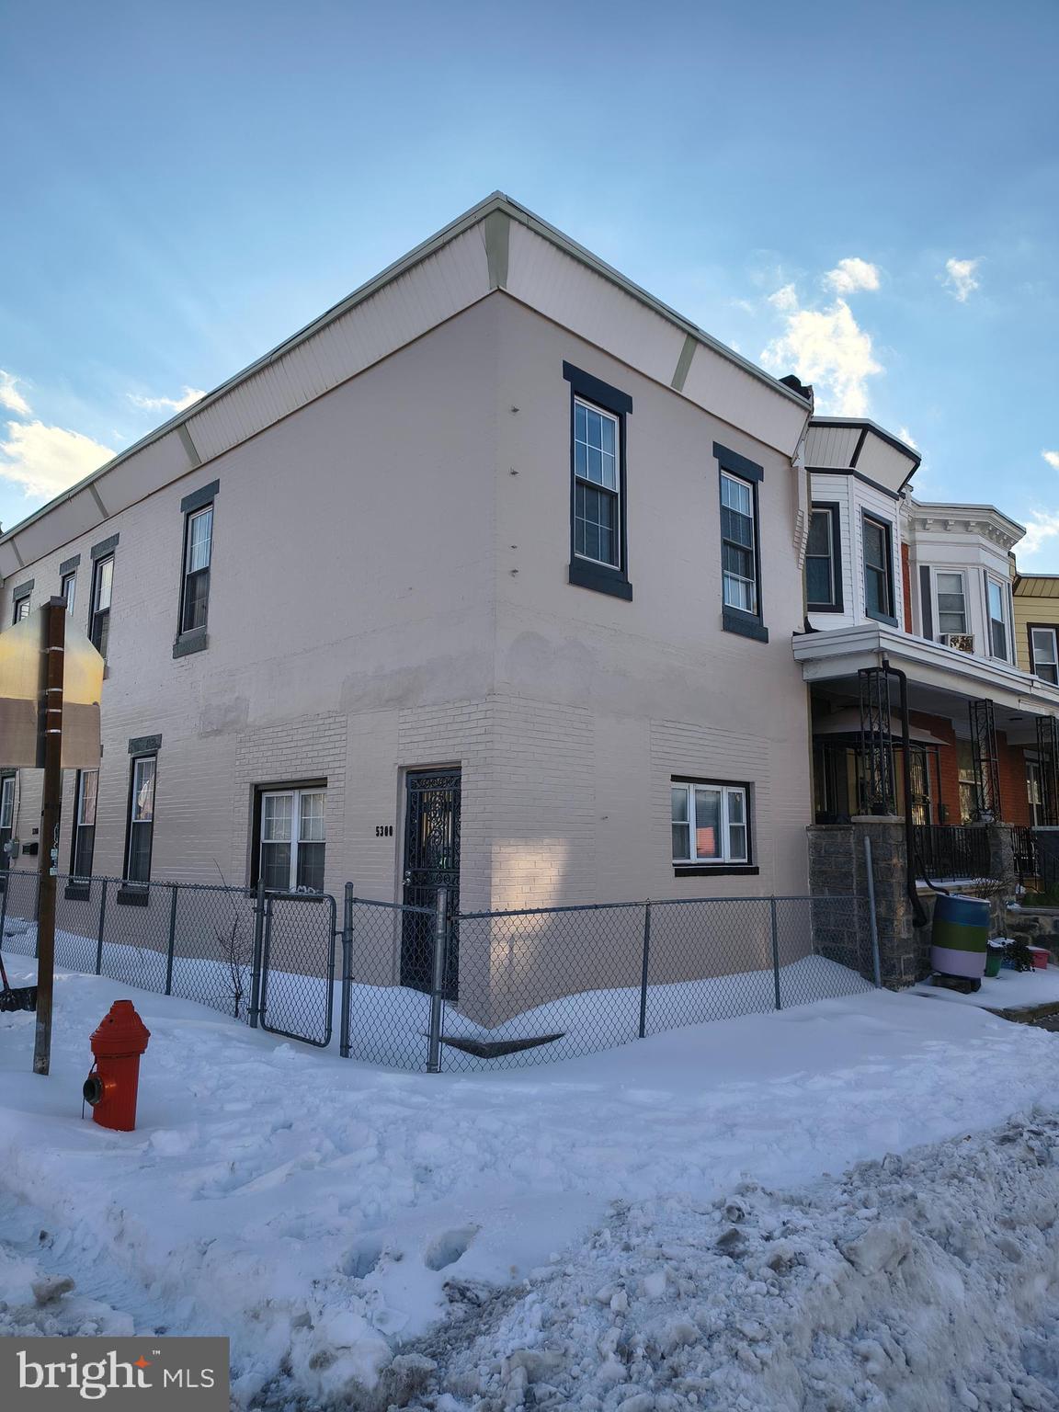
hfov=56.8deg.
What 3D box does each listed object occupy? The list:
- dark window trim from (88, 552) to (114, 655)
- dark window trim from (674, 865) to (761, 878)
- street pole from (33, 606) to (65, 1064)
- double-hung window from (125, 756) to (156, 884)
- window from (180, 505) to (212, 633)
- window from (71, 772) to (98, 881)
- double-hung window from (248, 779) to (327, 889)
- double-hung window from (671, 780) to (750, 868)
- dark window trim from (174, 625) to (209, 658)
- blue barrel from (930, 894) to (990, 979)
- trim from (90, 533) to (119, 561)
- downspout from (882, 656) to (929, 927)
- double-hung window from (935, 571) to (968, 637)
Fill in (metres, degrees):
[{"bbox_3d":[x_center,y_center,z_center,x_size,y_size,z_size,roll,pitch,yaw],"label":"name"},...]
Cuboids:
[{"bbox_3d":[-6.499,-1.453,14.965,0.830,1.790,0.120,-9,-13,44],"label":"dark window trim"},{"bbox_3d":[2.060,1.823,10.750,0.100,0.087,1.672,-8,-12,43],"label":"dark window trim"},{"bbox_3d":[-3.060,0.781,6.251,0.086,3.003,0.086,2,-9,-25],"label":"street pole"},{"bbox_3d":[-5.157,1.535,13.136,0.770,1.770,0.120,-9,-13,44],"label":"double-hung window"},{"bbox_3d":[-4.319,-1.764,12.869,0.730,1.640,0.100,-9,-13,44],"label":"window"},{"bbox_3d":[-6.740,1.792,14.915,0.110,1.814,0.865,9,-12,-44],"label":"window"},{"bbox_3d":[-2.571,1.435,10.624,0.140,1.205,1.524,9,-12,-44],"label":"double-hung window"},{"bbox_3d":[2.017,1.288,10.810,0.110,0.948,1.642,-8,-12,43],"label":"double-hung window"},{"bbox_3d":[-4.364,-0.805,12.711,0.930,0.285,0.140,-9,-13,44],"label":"dark window trim"},{"bbox_3d":[5.010,2.685,11.400,0.590,0.880,0.590,-2,-9,44],"label":"blue barrel"},{"bbox_3d":[-6.691,-2.510,15.502,0.100,0.192,1.130,9,-12,-44],"label":"trim"},{"bbox_3d":[4.478,1.036,11.685,0.200,3.150,0.720,-8,-12,43],"label":"downspout"},{"bbox_3d":[7.576,-1.755,17.591,0.540,1.310,0.110,1,-8,-1],"label":"double-hung window"}]

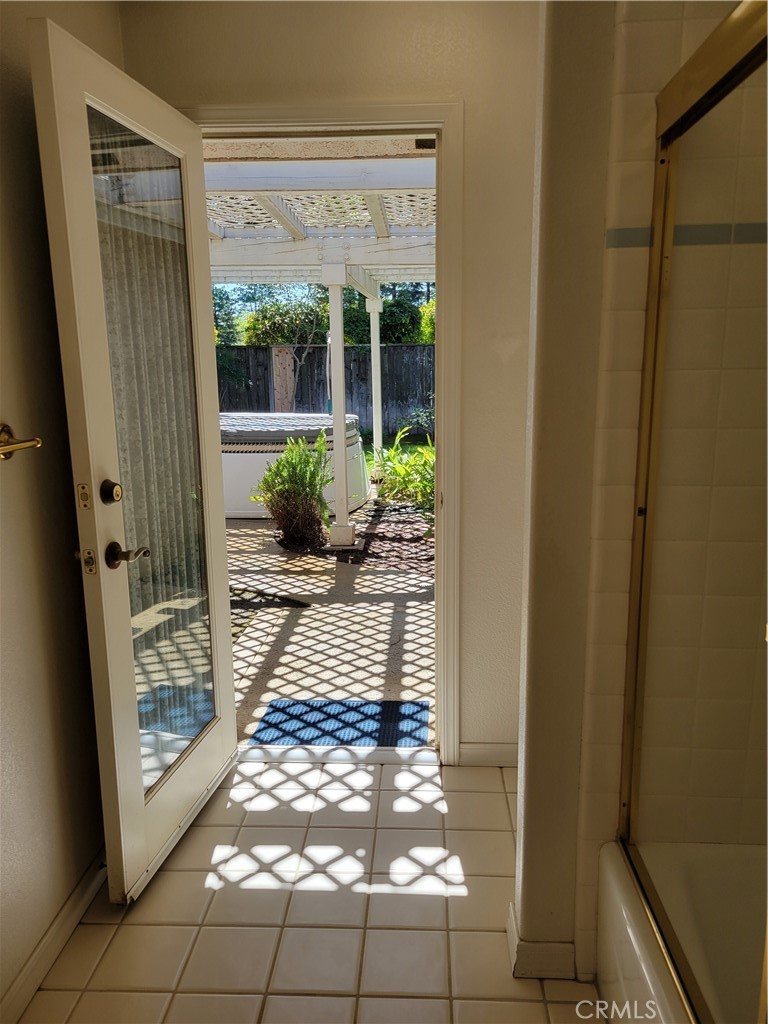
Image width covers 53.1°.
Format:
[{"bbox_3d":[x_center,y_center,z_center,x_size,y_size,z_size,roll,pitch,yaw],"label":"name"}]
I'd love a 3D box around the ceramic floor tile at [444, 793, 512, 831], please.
[{"bbox_3d":[0.285,0.924,2.369,0.199,0.010,0.199,0,11,3],"label":"ceramic floor tile"}]

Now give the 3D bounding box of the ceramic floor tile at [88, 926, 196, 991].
[{"bbox_3d":[-0.554,1.042,1.800,0.198,0.010,0.198,0,12,3],"label":"ceramic floor tile"}]

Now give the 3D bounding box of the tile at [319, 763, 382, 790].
[{"bbox_3d":[-0.112,0.895,2.581,0.197,0.010,0.151,-1,12,3],"label":"tile"}]

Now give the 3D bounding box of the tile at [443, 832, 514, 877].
[{"bbox_3d":[0.274,0.959,2.153,0.198,0.010,0.198,0,12,3],"label":"tile"}]

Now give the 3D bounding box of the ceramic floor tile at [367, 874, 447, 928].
[{"bbox_3d":[0.062,1.012,1.991,0.197,0.010,0.197,-1,12,3],"label":"ceramic floor tile"}]

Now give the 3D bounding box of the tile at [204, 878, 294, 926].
[{"bbox_3d":[-0.347,1.015,2.014,0.197,0.010,0.197,-1,12,3],"label":"tile"}]

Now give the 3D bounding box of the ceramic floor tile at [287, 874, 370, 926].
[{"bbox_3d":[-0.142,1.013,2.002,0.197,0.010,0.197,-1,12,3],"label":"ceramic floor tile"}]

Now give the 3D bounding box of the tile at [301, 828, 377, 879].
[{"bbox_3d":[-0.131,0.965,2.187,0.199,0.010,0.199,0,11,3],"label":"tile"}]

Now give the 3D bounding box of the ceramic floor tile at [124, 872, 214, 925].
[{"bbox_3d":[-0.551,1.017,2.025,0.197,0.010,0.197,-1,12,3],"label":"ceramic floor tile"}]

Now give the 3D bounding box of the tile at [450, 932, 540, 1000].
[{"bbox_3d":[0.255,1.051,1.780,0.197,0.010,0.197,-1,12,3],"label":"tile"}]

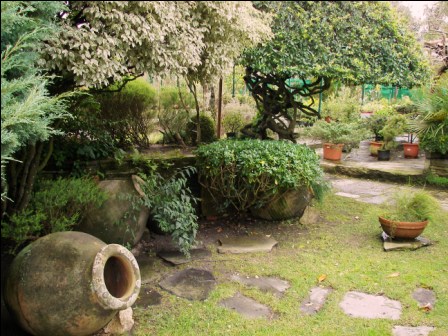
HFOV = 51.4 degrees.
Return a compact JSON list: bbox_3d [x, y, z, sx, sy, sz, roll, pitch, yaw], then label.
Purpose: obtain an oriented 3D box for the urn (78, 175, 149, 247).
[{"bbox_3d":[-1.131,0.436,4.728,0.820,0.730,0.730,-33,9,23],"label":"urn"}]

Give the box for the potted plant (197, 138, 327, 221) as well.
[{"bbox_3d":[0.454,0.072,5.953,1.600,0.850,1.150,0,10,0],"label":"potted plant"}]

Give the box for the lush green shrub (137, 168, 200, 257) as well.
[{"bbox_3d":[-0.579,0.392,4.689,0.600,0.740,0.580,0,10,0],"label":"lush green shrub"}]

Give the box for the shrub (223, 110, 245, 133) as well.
[{"bbox_3d":[0.189,-0.921,9.281,0.430,0.410,0.420,0,10,0],"label":"shrub"}]

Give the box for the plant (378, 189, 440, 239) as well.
[{"bbox_3d":[1.947,0.455,4.904,0.550,0.420,0.500,0,10,0],"label":"plant"}]

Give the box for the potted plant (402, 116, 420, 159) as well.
[{"bbox_3d":[3.737,-0.612,9.285,0.380,0.820,0.380,0,10,0],"label":"potted plant"}]

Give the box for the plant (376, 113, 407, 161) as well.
[{"bbox_3d":[3.267,-0.598,9.033,0.600,0.880,0.550,0,10,0],"label":"plant"}]

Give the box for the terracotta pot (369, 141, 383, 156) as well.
[{"bbox_3d":[3.125,-0.380,9.529,0.290,0.280,0.290,0,10,0],"label":"terracotta pot"}]

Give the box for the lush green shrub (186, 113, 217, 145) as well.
[{"bbox_3d":[-0.372,-0.638,7.706,0.480,0.520,0.480,0,10,0],"label":"lush green shrub"}]

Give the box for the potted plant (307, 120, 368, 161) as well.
[{"bbox_3d":[2.191,-0.535,8.994,1.200,0.770,0.950,0,10,0],"label":"potted plant"}]

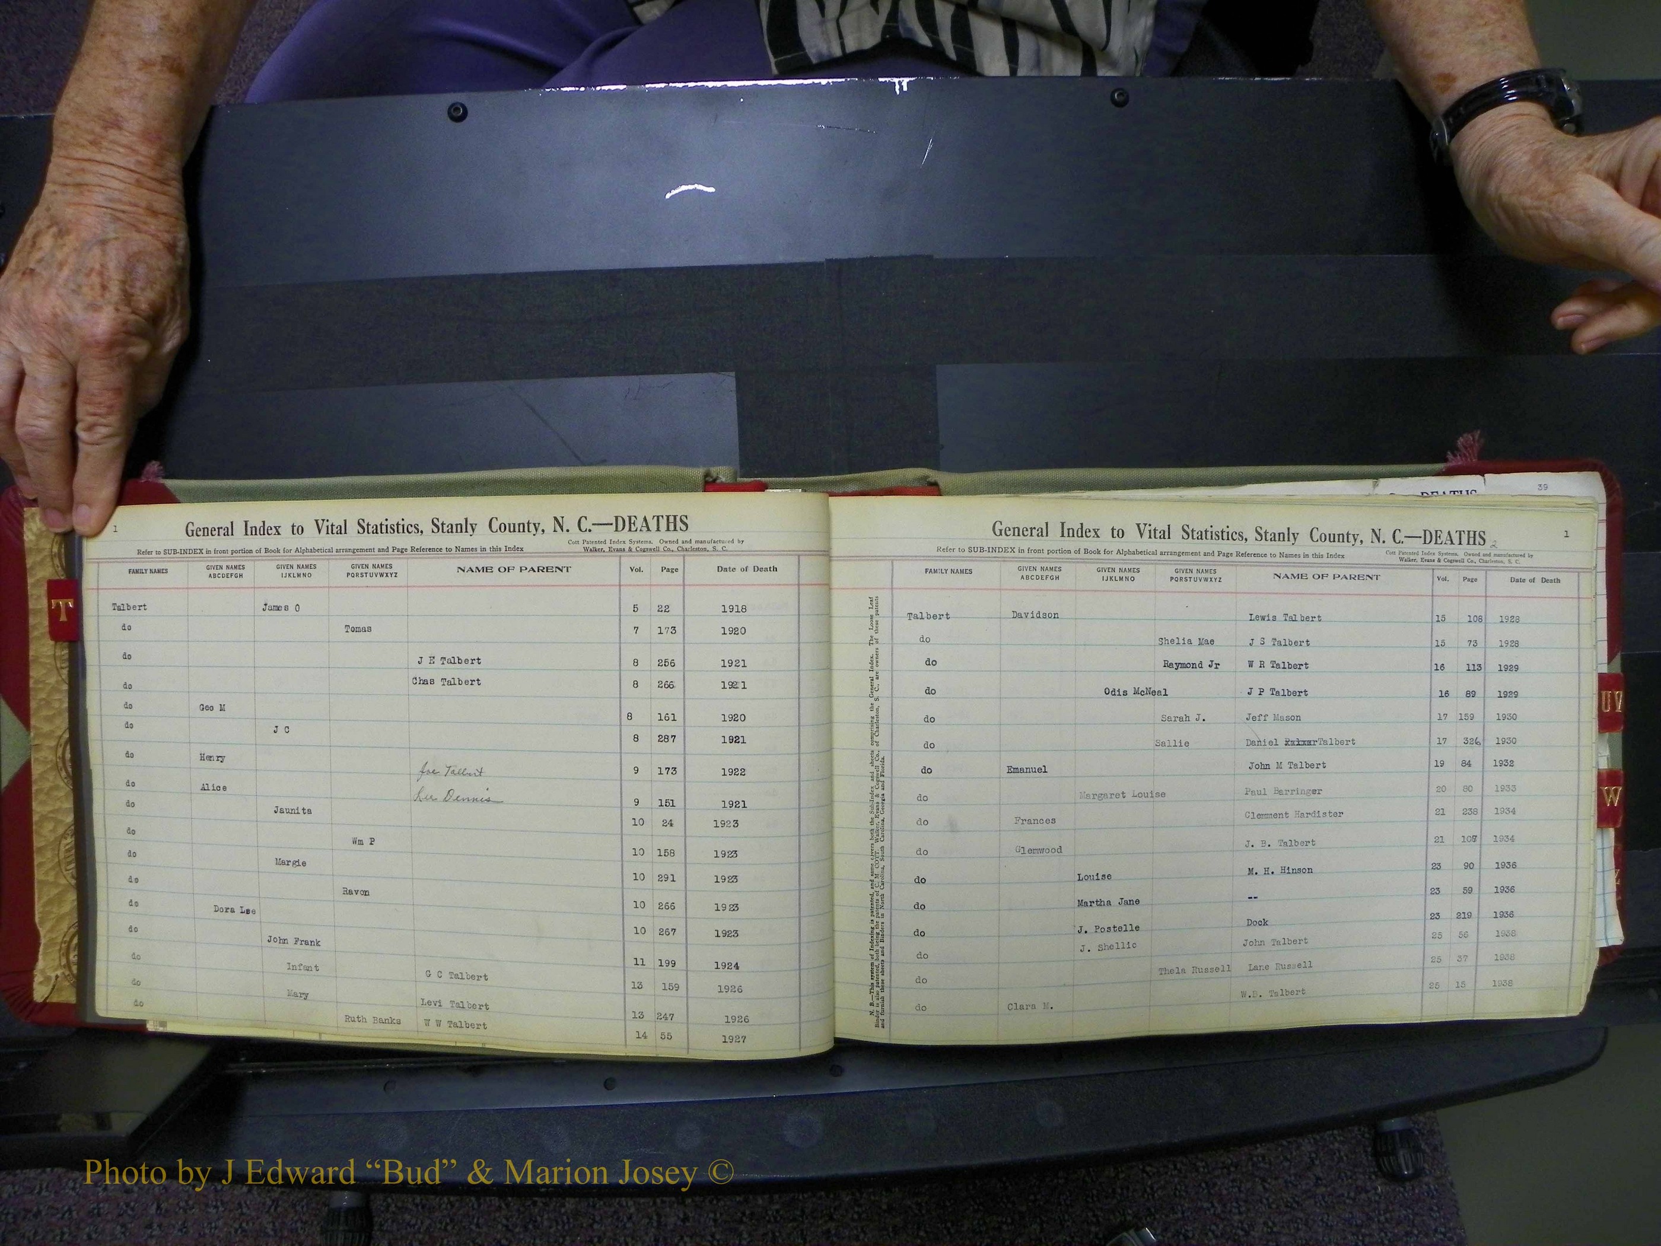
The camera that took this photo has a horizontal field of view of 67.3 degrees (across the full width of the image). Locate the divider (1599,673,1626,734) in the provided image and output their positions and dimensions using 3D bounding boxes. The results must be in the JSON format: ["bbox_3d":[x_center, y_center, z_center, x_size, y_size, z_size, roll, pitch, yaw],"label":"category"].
[{"bbox_3d":[0.350,0.036,0.560,0.013,0.002,0.027,0,88,-6],"label":"divider"}]

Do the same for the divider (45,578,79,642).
[{"bbox_3d":[-0.343,-0.005,0.557,0.015,0.002,0.028,-2,88,6],"label":"divider"}]

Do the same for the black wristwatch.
[{"bbox_3d":[0.274,-0.203,0.507,0.054,0.055,0.024,-12,76,6],"label":"black wristwatch"}]

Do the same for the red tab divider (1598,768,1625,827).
[{"bbox_3d":[0.350,0.079,0.560,0.013,0.002,0.027,0,88,-6],"label":"red tab divider"}]

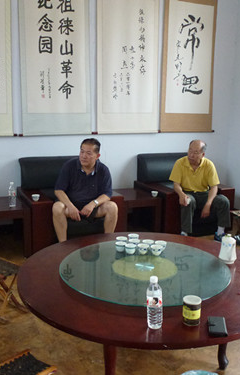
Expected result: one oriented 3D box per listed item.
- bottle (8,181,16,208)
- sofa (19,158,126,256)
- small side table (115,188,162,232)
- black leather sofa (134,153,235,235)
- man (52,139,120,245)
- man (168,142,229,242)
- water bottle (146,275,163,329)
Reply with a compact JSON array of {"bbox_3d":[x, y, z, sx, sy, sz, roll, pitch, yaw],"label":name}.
[{"bbox_3d":[-1.040,0.075,3.770,0.065,0.235,0.065,-4,12,-23],"label":"bottle"},{"bbox_3d":[-0.566,0.139,4.250,0.942,0.871,0.853,-4,12,-23],"label":"sofa"},{"bbox_3d":[0.121,0.311,4.513,0.475,0.464,0.656,-4,12,-23],"label":"small side table"},{"bbox_3d":[0.759,0.056,4.823,0.924,0.871,0.853,-4,12,-23],"label":"black leather sofa"},{"bbox_3d":[-0.366,0.075,3.937,0.600,1.128,0.740,-2,12,-14],"label":"man"},{"bbox_3d":[0.881,0.014,4.480,0.600,1.093,0.740,0,11,-8],"label":"man"},{"bbox_3d":[0.151,0.487,1.664,0.065,0.235,0.065,1,11,0],"label":"water bottle"}]

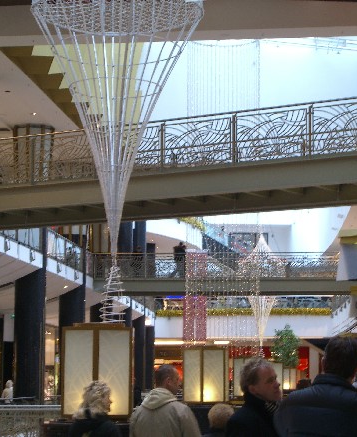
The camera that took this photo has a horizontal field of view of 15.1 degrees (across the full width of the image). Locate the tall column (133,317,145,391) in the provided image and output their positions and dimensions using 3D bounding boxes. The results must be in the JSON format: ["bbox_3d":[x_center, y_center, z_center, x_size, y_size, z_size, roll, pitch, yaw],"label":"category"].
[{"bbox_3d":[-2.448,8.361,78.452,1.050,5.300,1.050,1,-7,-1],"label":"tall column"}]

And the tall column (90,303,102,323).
[{"bbox_3d":[-3.587,6.624,62.834,1.050,5.600,1.050,1,-7,-1],"label":"tall column"}]

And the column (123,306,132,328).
[{"bbox_3d":[-2.973,7.521,70.634,1.050,5.600,1.050,1,-7,-1],"label":"column"}]

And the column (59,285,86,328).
[{"bbox_3d":[-4.339,5.574,55.034,1.050,5.600,1.050,1,-7,-1],"label":"column"}]

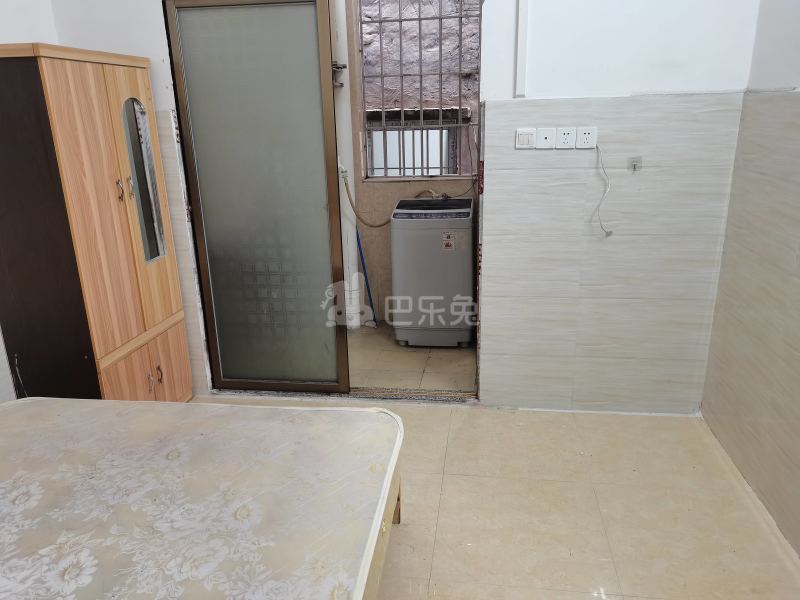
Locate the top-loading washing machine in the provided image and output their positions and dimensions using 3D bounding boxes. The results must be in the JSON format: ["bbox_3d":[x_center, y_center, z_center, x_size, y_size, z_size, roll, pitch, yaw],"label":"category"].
[{"bbox_3d":[0.232,-0.195,4.018,0.500,0.895,0.510,0,18,6],"label":"top-loading washing machine"}]

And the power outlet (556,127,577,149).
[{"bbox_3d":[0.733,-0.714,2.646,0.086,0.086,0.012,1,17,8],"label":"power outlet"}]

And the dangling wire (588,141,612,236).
[{"bbox_3d":[0.909,-0.483,2.679,0.108,0.409,0.030,1,17,8],"label":"dangling wire"}]

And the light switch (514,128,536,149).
[{"bbox_3d":[0.561,-0.717,2.670,0.086,0.086,0.012,1,17,8],"label":"light switch"}]

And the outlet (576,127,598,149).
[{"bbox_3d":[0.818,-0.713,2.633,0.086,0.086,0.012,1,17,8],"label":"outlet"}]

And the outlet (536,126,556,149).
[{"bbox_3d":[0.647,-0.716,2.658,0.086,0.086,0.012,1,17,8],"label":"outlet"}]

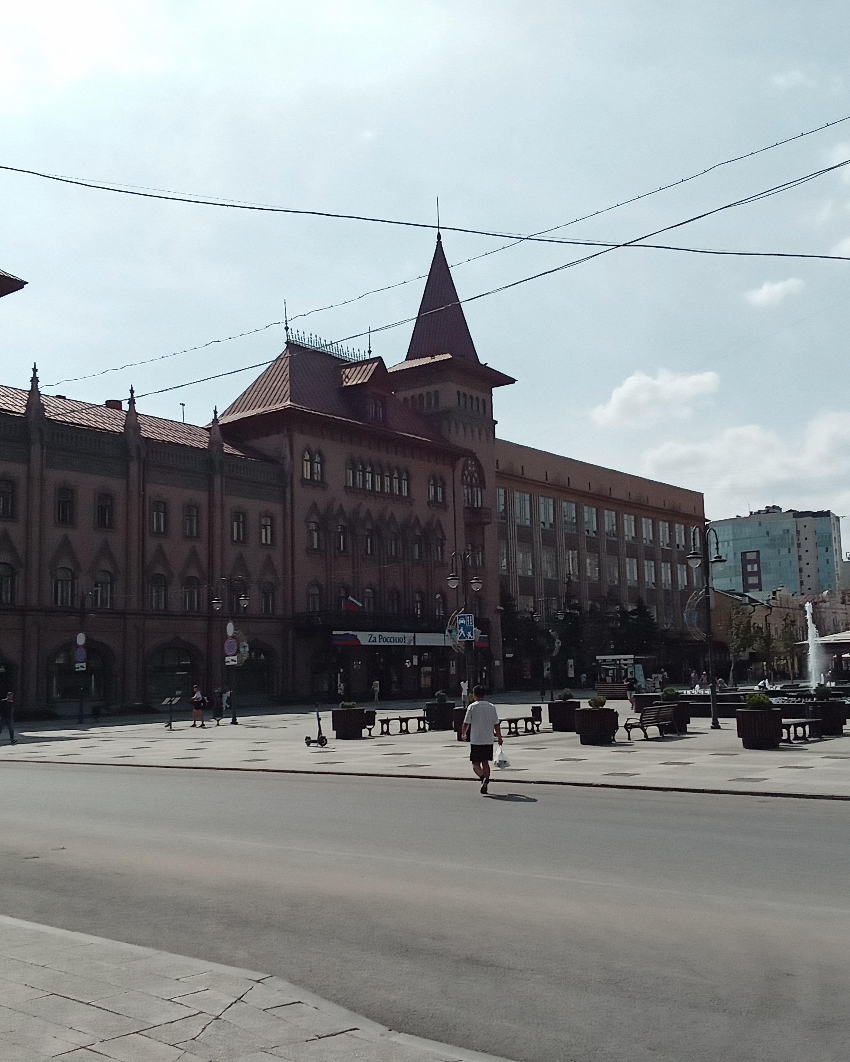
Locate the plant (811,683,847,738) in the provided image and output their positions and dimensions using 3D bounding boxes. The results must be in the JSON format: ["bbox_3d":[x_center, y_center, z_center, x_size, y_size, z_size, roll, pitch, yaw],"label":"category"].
[{"bbox_3d":[10.342,4.603,26.300,1.040,1.330,1.040,-4,-7,21],"label":"plant"}]

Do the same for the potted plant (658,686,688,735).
[{"bbox_3d":[7.305,5.322,30.379,1.000,1.320,1.000,-3,-8,13],"label":"potted plant"}]

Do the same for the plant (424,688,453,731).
[{"bbox_3d":[0.503,6.046,34.470,1.000,1.320,1.000,-2,-8,1],"label":"plant"}]

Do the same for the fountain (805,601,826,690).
[{"bbox_3d":[17.872,5.288,47.000,0.900,4.100,0.900,-3,-7,21],"label":"fountain"}]

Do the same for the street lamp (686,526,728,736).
[{"bbox_3d":[8.910,2.971,31.801,0.500,6.277,2.100,-6,-9,38],"label":"street lamp"}]

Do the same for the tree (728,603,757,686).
[{"bbox_3d":[31.979,11.532,103.000,2.800,8.100,2.800,-3,-7,17],"label":"tree"}]

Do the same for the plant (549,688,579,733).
[{"bbox_3d":[4.439,5.724,32.700,1.040,1.360,1.040,-2,-7,8],"label":"plant"}]

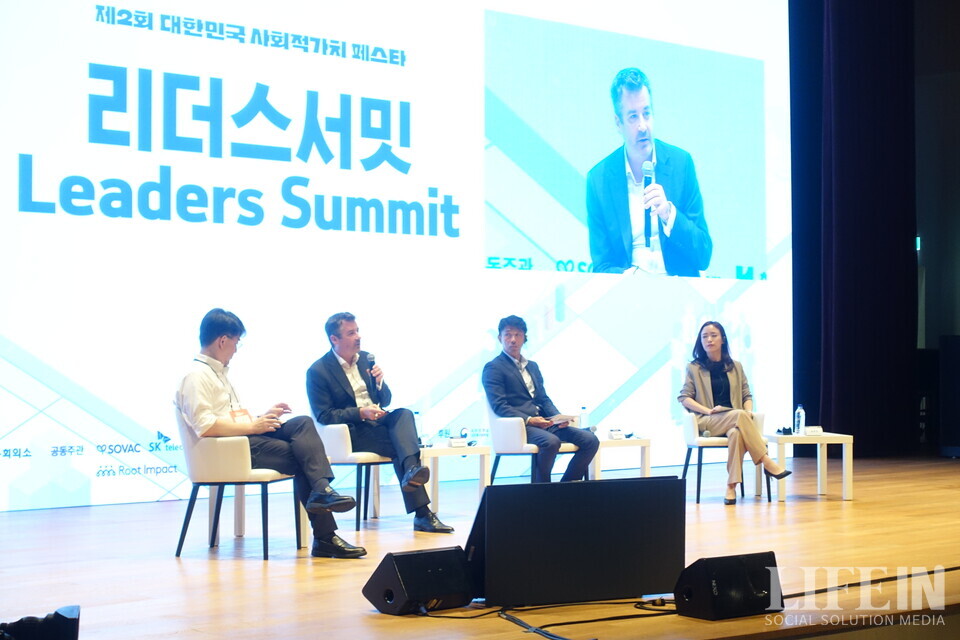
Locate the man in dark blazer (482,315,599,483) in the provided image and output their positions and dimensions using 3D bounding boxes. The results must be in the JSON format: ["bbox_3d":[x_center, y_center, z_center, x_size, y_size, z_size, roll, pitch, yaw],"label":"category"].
[{"bbox_3d":[0.475,0.615,12.268,0.540,1.300,0.750,1,-1,-42],"label":"man in dark blazer"}]

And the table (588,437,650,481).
[{"bbox_3d":[0.782,1.049,12.840,0.550,0.450,0.550,1,-1,-44],"label":"table"}]

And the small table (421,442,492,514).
[{"bbox_3d":[-0.323,1.037,11.885,0.550,0.450,0.550,1,-1,-42],"label":"small table"}]

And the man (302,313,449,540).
[{"bbox_3d":[-0.571,0.601,11.236,0.560,1.300,0.950,1,-1,-43],"label":"man"}]

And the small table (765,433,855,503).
[{"bbox_3d":[2.310,1.051,13.385,0.550,0.450,0.550,0,-1,-10],"label":"small table"}]

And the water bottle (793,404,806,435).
[{"bbox_3d":[2.298,0.715,13.390,0.070,0.222,0.070,0,-1,0],"label":"water bottle"}]

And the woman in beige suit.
[{"bbox_3d":[1.742,0.634,13.100,0.700,1.280,0.730,0,-1,-8],"label":"woman in beige suit"}]

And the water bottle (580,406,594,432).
[{"bbox_3d":[0.726,0.716,12.989,0.070,0.222,0.070,0,-1,0],"label":"water bottle"}]

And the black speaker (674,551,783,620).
[{"bbox_3d":[0.989,1.057,7.496,0.388,0.240,0.255,1,-1,-38],"label":"black speaker"}]

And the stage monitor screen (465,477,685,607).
[{"bbox_3d":[0.387,0.935,8.063,0.970,0.510,0.330,0,-1,-26],"label":"stage monitor screen"}]

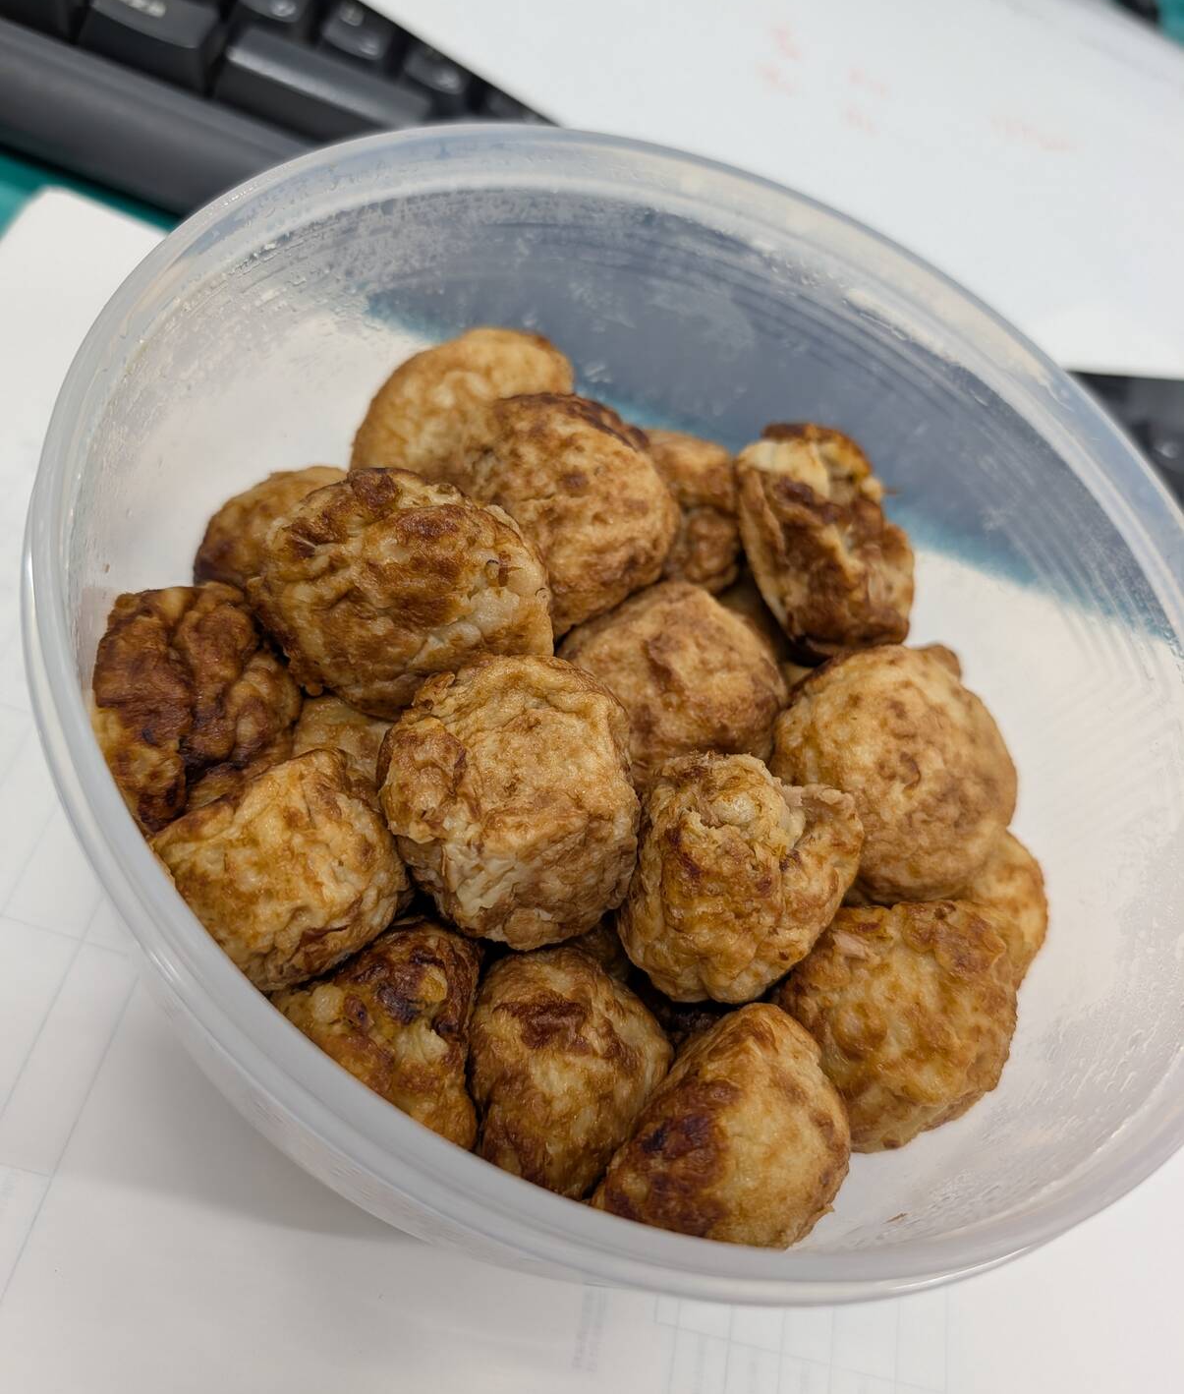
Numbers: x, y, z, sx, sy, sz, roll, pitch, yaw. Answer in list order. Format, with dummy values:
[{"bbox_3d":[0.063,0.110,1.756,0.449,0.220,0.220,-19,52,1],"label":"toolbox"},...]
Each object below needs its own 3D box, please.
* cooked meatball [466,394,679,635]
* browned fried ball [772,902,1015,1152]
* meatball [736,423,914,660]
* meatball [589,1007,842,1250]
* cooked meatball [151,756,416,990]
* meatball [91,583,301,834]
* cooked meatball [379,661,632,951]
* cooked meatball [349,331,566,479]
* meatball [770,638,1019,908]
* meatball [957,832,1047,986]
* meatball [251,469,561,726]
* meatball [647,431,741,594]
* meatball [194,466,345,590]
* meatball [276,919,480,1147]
[{"bbox_3d":[-0.003,-0.025,0.150,0.030,0.031,0.033,0,60,-21],"label":"cooked meatball"},{"bbox_3d":[0.044,0.048,0.158,0.035,0.034,0.035,9,60,-15],"label":"browned fried ball"},{"bbox_3d":[0.039,-0.026,0.185,0.032,0.036,0.034,36,55,2],"label":"meatball"},{"bbox_3d":[0.018,0.057,0.146,0.035,0.035,0.034,9,59,-15],"label":"meatball"},{"bbox_3d":[-0.038,0.021,0.134,0.033,0.030,0.031,0,60,-21],"label":"cooked meatball"},{"bbox_3d":[-0.056,0.002,0.154,0.033,0.034,0.035,9,59,-16],"label":"meatball"},{"bbox_3d":[-0.011,0.013,0.140,0.034,0.035,0.035,9,59,-15],"label":"cooked meatball"},{"bbox_3d":[-0.020,-0.042,0.169,0.035,0.031,0.032,0,60,-21],"label":"cooked meatball"},{"bbox_3d":[0.040,0.010,0.146,0.033,0.032,0.034,0,60,-21],"label":"meatball"},{"bbox_3d":[0.057,0.035,0.181,0.036,0.034,0.036,0,62,-20],"label":"meatball"},{"bbox_3d":[-0.026,-0.014,0.149,0.040,0.034,0.035,36,55,2],"label":"meatball"},{"bbox_3d":[0.014,-0.030,0.177,0.031,0.030,0.031,0,60,-21],"label":"meatball"},{"bbox_3d":[-0.049,-0.021,0.181,0.035,0.034,0.035,-11,67,-25],"label":"meatball"},{"bbox_3d":[-0.029,0.044,0.144,0.033,0.033,0.032,9,59,-15],"label":"meatball"}]

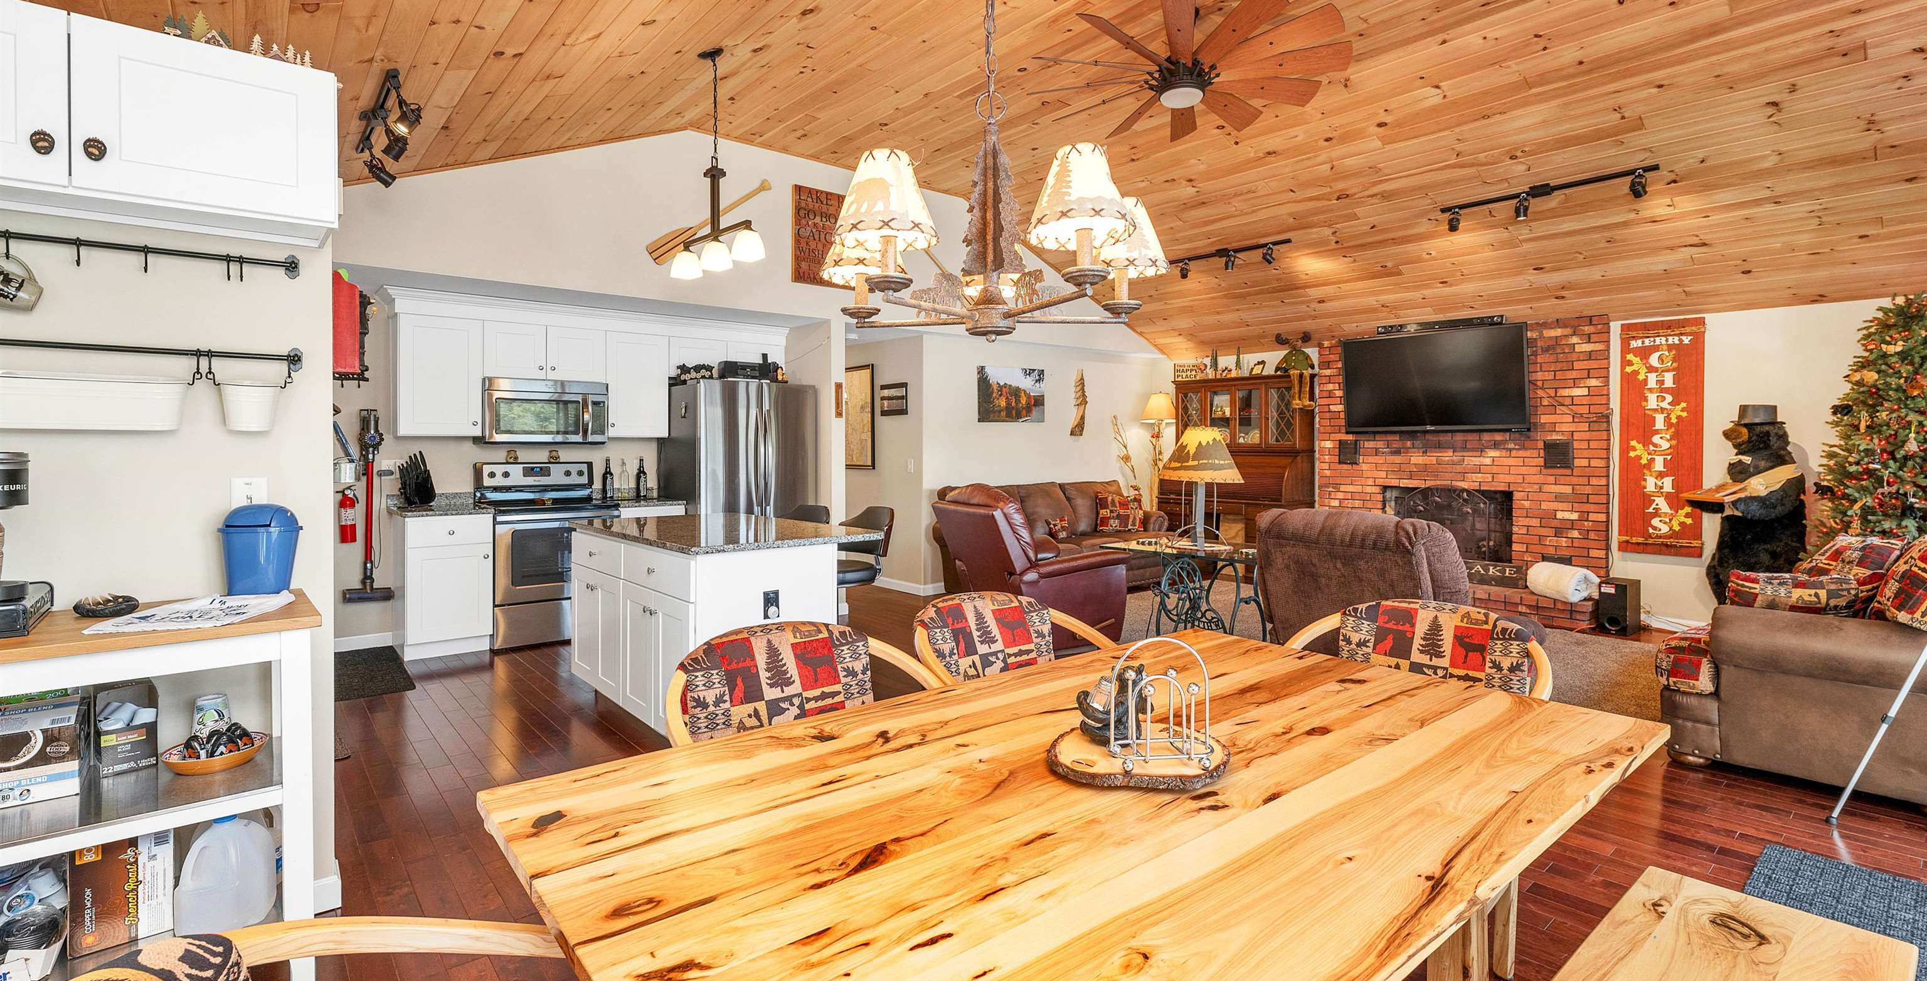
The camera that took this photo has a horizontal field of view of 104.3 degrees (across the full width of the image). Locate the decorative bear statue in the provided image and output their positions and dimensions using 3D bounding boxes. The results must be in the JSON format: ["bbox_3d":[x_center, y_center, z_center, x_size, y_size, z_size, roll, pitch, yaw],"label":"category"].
[{"bbox_3d":[5.040,0.236,4.860,0.586,1.565,0.485,1,3,26],"label":"decorative bear statue"}]

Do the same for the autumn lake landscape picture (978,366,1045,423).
[{"bbox_3d":[0.472,-0.912,7.205,0.880,0.501,0.035,-3,4,-39],"label":"autumn lake landscape picture"}]

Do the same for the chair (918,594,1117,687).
[{"bbox_3d":[0.206,0.734,2.002,0.586,0.848,0.626,-2,3,-33],"label":"chair"}]

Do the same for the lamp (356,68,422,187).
[{"bbox_3d":[-2.436,-1.479,3.161,0.172,0.202,1.040,-3,4,-42],"label":"lamp"}]

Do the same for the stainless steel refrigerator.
[{"bbox_3d":[-1.791,0.067,6.047,0.951,1.780,0.830,-3,4,-39],"label":"stainless steel refrigerator"}]

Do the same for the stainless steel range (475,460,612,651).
[{"bbox_3d":[-2.902,0.409,5.223,0.760,1.180,0.680,-3,4,-42],"label":"stainless steel range"}]

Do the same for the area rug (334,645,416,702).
[{"bbox_3d":[-3.631,1.048,4.235,0.757,0.015,1.212,-3,4,-42],"label":"area rug"}]

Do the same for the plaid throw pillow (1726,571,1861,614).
[{"bbox_3d":[3.541,0.511,3.174,0.220,0.340,0.420,-3,4,-43],"label":"plaid throw pillow"}]

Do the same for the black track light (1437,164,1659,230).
[{"bbox_3d":[3.649,-1.810,4.737,0.121,0.182,1.111,-3,4,-42],"label":"black track light"}]

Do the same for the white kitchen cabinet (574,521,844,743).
[{"bbox_3d":[-1.248,0.646,3.470,0.606,0.885,1.424,-3,4,-42],"label":"white kitchen cabinet"}]

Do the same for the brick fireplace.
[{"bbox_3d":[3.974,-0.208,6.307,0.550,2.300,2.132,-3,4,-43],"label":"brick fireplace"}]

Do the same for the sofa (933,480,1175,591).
[{"bbox_3d":[0.922,0.433,7.017,2.320,0.940,0.930,-3,4,-39],"label":"sofa"}]

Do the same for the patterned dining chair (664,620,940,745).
[{"bbox_3d":[-0.310,0.770,1.700,0.620,0.870,0.660,-3,4,-39],"label":"patterned dining chair"}]

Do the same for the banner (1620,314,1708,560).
[{"bbox_3d":[5.106,-0.389,5.487,0.040,1.705,0.460,-3,4,-43],"label":"banner"}]

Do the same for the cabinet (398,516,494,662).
[{"bbox_3d":[-3.415,0.583,4.946,0.482,0.875,0.600,-3,4,-39],"label":"cabinet"}]

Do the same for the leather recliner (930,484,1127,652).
[{"bbox_3d":[0.382,0.500,4.856,1.080,1.050,0.850,-3,4,-39],"label":"leather recliner"}]

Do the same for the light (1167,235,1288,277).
[{"bbox_3d":[2.165,-1.887,6.248,0.121,0.182,1.111,-3,4,-42],"label":"light"}]

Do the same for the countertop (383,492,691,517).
[{"bbox_3d":[-2.938,0.055,5.229,1.737,0.131,0.656,-3,4,-42],"label":"countertop"}]

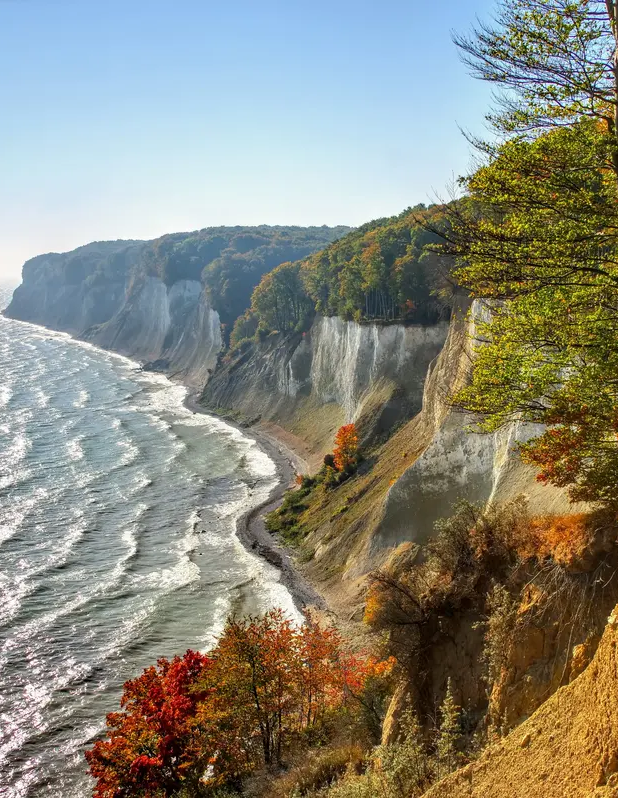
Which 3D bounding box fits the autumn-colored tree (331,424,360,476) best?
[{"bbox_3d":[8.321,11.855,205.000,6.100,11.800,6.000,0,8,0],"label":"autumn-colored tree"}]

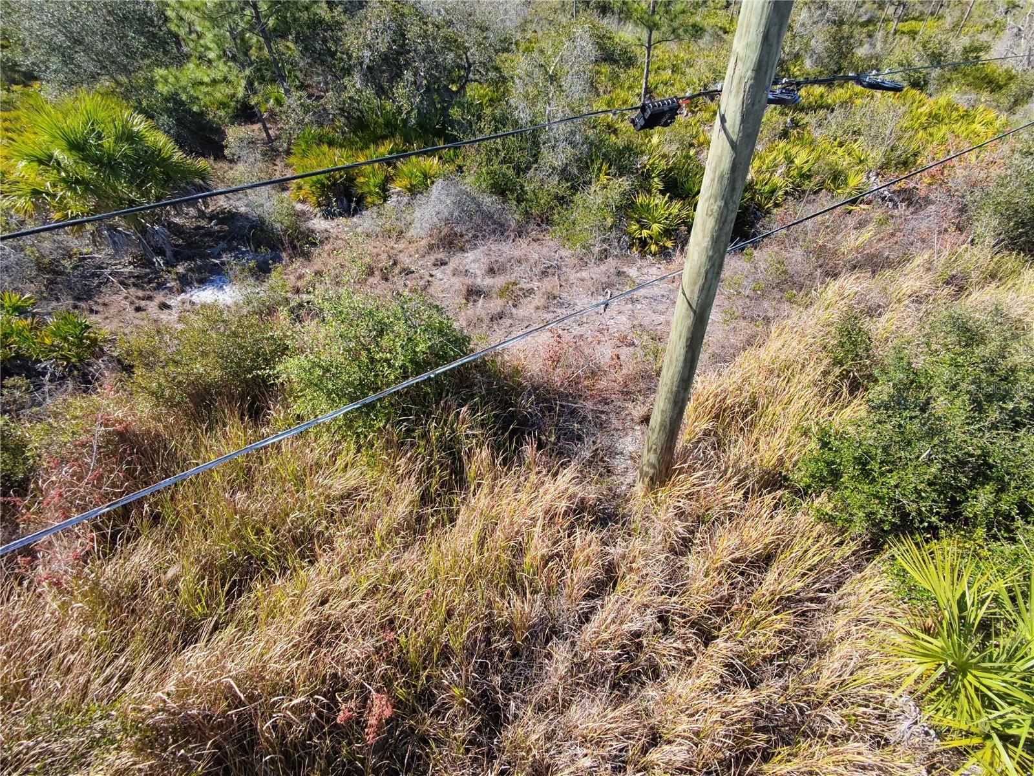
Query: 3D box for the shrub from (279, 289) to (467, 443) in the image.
[{"bbox_3d":[-1.690,-0.230,5.850,2.200,1.550,2.000,-1,39,0],"label":"shrub"}]

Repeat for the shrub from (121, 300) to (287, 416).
[{"bbox_3d":[-3.950,-0.320,6.120,1.900,1.350,1.750,-1,39,0],"label":"shrub"}]

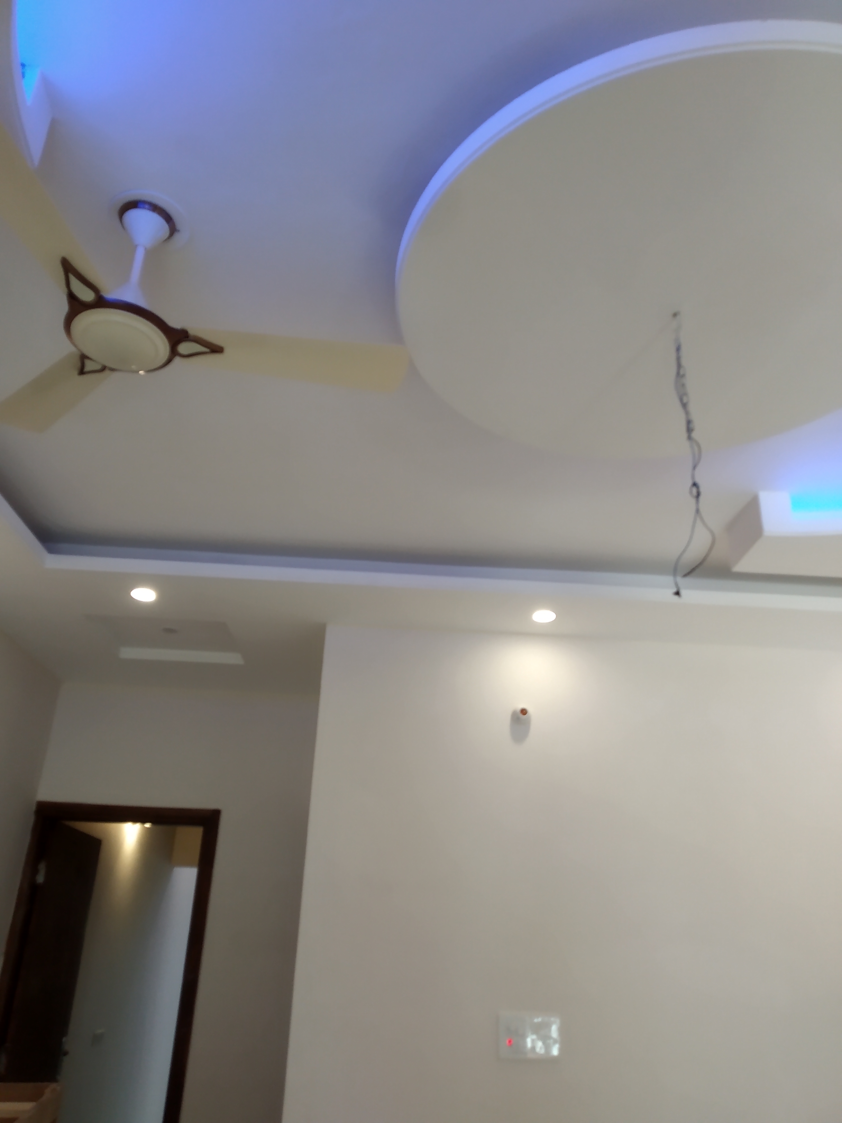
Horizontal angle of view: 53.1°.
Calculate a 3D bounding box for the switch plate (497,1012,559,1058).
[{"bbox_3d":[0.406,1.759,3.127,0.222,0.147,0.020,3,-25,-2],"label":"switch plate"}]

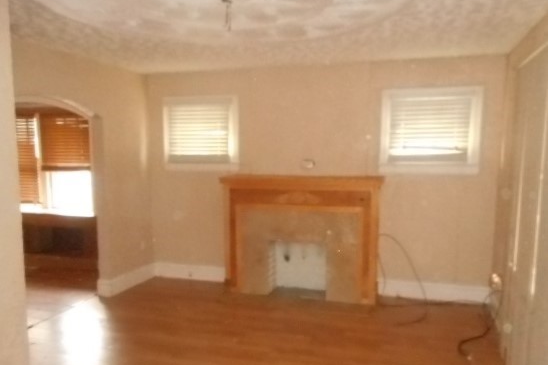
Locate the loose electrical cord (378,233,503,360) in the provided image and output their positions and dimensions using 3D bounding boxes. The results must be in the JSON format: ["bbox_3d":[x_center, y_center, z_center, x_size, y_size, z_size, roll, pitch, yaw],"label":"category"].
[{"bbox_3d":[1.511,0.943,3.560,1.127,0.708,1.159,1,5,15],"label":"loose electrical cord"}]

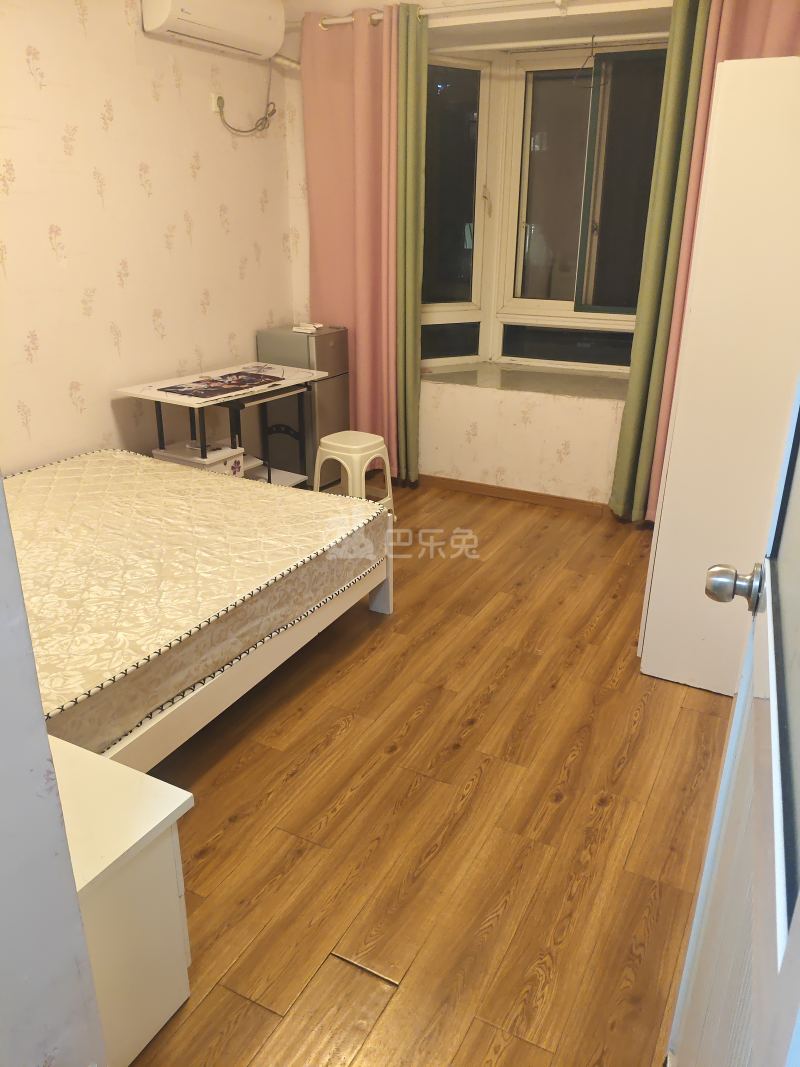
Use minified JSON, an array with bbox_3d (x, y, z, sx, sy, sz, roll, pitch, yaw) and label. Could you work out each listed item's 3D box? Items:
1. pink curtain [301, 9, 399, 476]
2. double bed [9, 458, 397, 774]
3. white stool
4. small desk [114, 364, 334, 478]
[{"bbox_3d":[-0.254,-1.459,4.342,0.565,2.350,0.150,12,25,26],"label":"pink curtain"},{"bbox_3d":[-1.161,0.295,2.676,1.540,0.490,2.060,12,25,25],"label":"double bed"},{"bbox_3d":[-0.238,-0.259,4.048,0.320,0.455,0.320,15,26,32],"label":"white stool"},{"bbox_3d":[-0.831,-0.395,4.006,0.520,0.730,0.908,14,26,30],"label":"small desk"}]

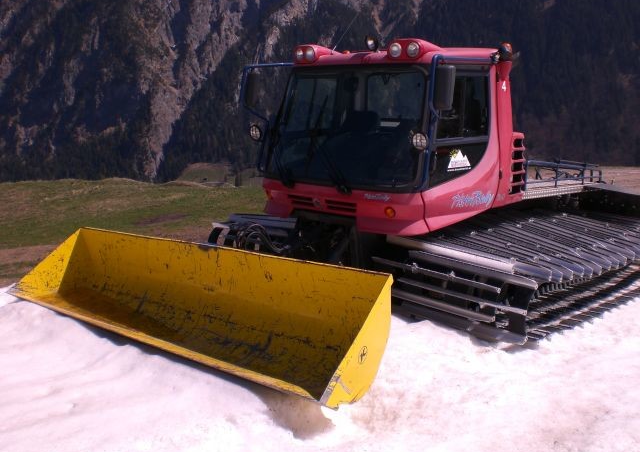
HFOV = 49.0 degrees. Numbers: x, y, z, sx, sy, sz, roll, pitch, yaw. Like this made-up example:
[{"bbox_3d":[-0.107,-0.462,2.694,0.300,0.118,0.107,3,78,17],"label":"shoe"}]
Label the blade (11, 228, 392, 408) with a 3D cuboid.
[{"bbox_3d":[-1.180,0.512,5.383,3.920,0.690,0.680,6,11,44],"label":"blade"}]

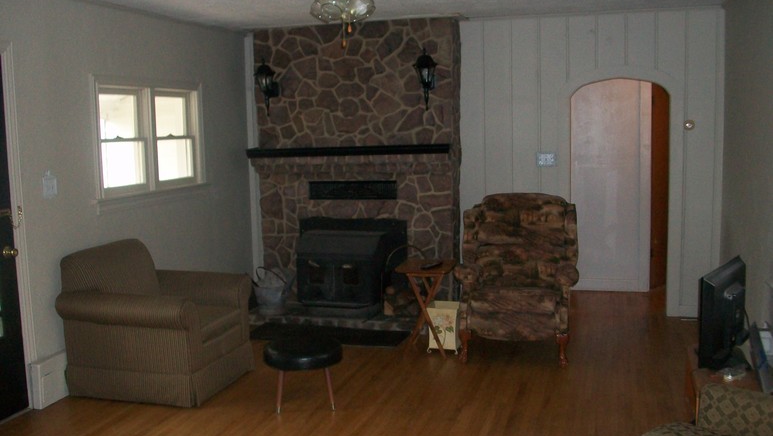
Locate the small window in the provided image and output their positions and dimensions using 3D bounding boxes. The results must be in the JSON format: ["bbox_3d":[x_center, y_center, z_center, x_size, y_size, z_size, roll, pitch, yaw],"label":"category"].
[{"bbox_3d":[-1.709,-0.605,5.663,0.110,0.825,1.360,0,7,17],"label":"small window"}]

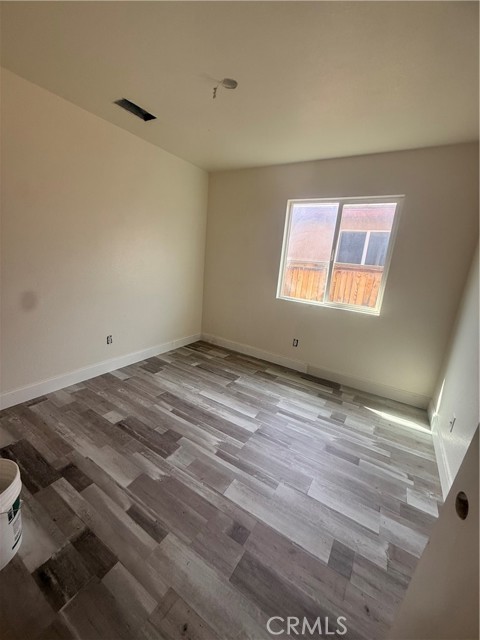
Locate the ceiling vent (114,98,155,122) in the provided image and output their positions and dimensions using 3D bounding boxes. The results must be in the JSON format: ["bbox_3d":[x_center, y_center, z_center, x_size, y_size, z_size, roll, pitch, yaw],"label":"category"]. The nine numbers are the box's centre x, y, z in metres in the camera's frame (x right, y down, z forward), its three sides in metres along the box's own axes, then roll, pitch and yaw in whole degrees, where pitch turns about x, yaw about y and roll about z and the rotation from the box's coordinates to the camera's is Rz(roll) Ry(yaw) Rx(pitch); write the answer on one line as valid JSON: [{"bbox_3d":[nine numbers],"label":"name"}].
[{"bbox_3d":[-0.848,-1.715,2.109,0.135,0.040,0.310,13,16,30],"label":"ceiling vent"}]

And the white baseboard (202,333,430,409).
[{"bbox_3d":[0.651,0.573,3.368,3.027,0.134,0.020,13,16,30],"label":"white baseboard"}]

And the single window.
[{"bbox_3d":[1.035,-0.730,2.906,1.174,1.161,0.090,13,16,30],"label":"single window"}]

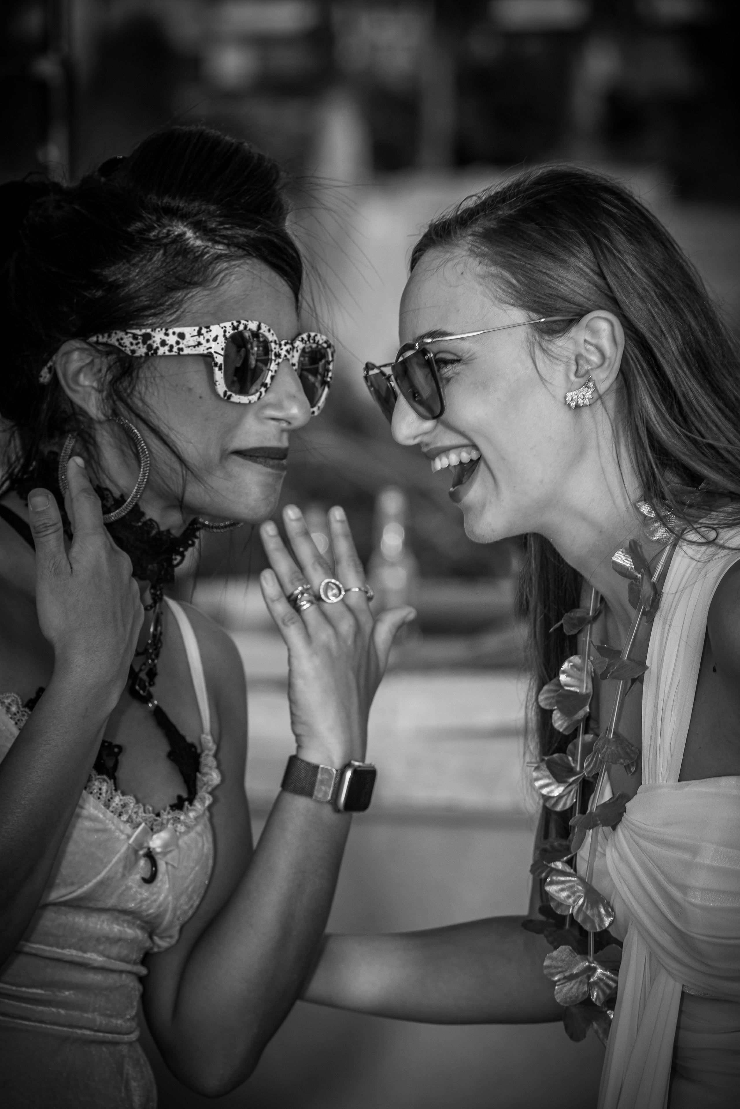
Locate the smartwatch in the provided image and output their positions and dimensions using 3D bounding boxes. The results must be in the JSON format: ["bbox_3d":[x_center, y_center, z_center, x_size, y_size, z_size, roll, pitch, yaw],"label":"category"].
[{"bbox_3d":[-0.027,0.149,4.200,0.055,0.036,0.050,18,10,28],"label":"smartwatch"}]

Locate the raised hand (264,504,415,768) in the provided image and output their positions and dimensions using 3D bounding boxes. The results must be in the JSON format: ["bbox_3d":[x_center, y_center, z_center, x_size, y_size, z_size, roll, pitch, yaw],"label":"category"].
[{"bbox_3d":[-0.021,0.053,4.200,0.095,0.168,0.062,-7,5,-27],"label":"raised hand"}]

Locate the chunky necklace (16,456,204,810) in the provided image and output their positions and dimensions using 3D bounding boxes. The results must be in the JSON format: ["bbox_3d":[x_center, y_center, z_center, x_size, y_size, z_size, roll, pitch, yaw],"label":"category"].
[{"bbox_3d":[-0.168,0.050,4.200,0.125,0.220,0.130,1,9,-42],"label":"chunky necklace"}]

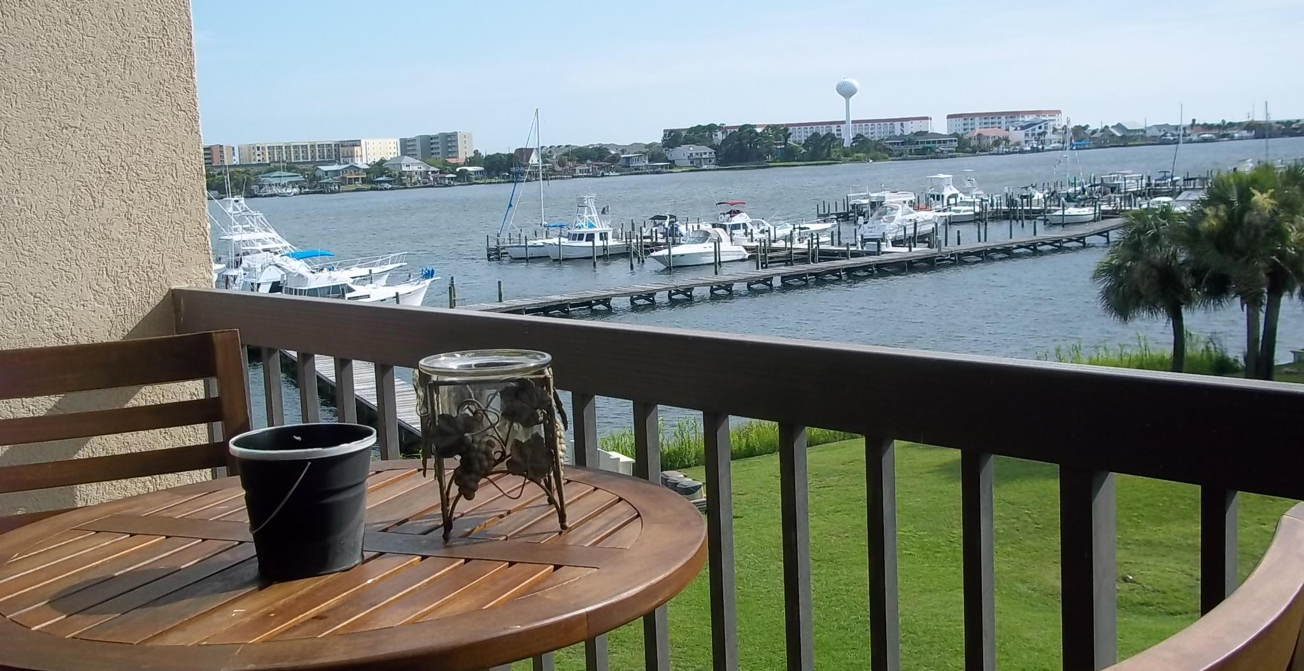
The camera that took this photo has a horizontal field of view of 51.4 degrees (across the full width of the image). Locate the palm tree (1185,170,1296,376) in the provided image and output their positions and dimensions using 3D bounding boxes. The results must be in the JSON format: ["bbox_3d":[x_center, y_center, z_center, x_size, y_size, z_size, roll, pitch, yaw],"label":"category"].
[{"bbox_3d":[15.473,-1.419,35.729,2.900,5.800,2.900,1,8,23],"label":"palm tree"}]

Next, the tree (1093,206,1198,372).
[{"bbox_3d":[13.472,-0.963,36.787,3.000,4.900,3.000,0,8,20],"label":"tree"}]

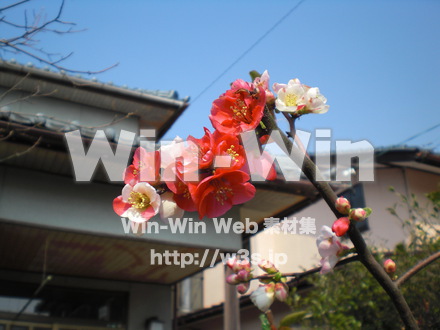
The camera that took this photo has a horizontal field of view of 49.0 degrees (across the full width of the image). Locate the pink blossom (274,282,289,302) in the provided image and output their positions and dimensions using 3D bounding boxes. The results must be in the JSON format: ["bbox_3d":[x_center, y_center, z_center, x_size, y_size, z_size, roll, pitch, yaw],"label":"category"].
[{"bbox_3d":[0.054,0.111,0.420,0.011,0.017,0.011,-12,-6,0],"label":"pink blossom"}]

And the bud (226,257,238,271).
[{"bbox_3d":[0.010,0.083,0.405,0.009,0.012,0.009,-25,17,0],"label":"bud"}]

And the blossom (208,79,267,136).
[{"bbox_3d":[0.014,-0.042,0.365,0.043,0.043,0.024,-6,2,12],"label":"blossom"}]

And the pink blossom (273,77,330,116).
[{"bbox_3d":[0.065,-0.055,0.390,0.044,0.027,0.028,-7,-22,17],"label":"pink blossom"}]

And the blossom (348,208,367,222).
[{"bbox_3d":[0.111,0.040,0.390,0.015,0.011,0.011,-6,0,24],"label":"blossom"}]

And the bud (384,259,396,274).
[{"bbox_3d":[0.141,0.084,0.400,0.010,0.013,0.010,-6,-18,0],"label":"bud"}]

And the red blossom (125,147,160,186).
[{"bbox_3d":[-0.060,0.001,0.375,0.031,0.032,0.018,-12,0,26],"label":"red blossom"}]

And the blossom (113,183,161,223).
[{"bbox_3d":[-0.062,0.028,0.360,0.037,0.031,0.018,-9,3,18],"label":"blossom"}]

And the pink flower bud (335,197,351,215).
[{"bbox_3d":[0.099,0.033,0.390,0.012,0.015,0.012,-21,-6,0],"label":"pink flower bud"}]

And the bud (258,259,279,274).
[{"bbox_3d":[0.041,0.085,0.405,0.017,0.009,0.009,34,0,-9],"label":"bud"}]

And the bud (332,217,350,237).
[{"bbox_3d":[0.097,0.049,0.385,0.012,0.017,0.012,38,-12,0],"label":"bud"}]

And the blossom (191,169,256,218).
[{"bbox_3d":[0.002,0.021,0.348,0.046,0.024,0.036,4,-67,-11],"label":"blossom"}]

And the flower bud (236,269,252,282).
[{"bbox_3d":[0.021,0.096,0.420,0.013,0.010,0.010,16,0,-22],"label":"flower bud"}]

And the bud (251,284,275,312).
[{"bbox_3d":[0.037,0.116,0.420,0.019,0.025,0.019,24,-6,0],"label":"bud"}]

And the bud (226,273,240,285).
[{"bbox_3d":[0.012,0.099,0.420,0.013,0.009,0.009,-13,0,-18],"label":"bud"}]

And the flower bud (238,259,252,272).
[{"bbox_3d":[0.021,0.084,0.405,0.011,0.012,0.011,12,18,0],"label":"flower bud"}]

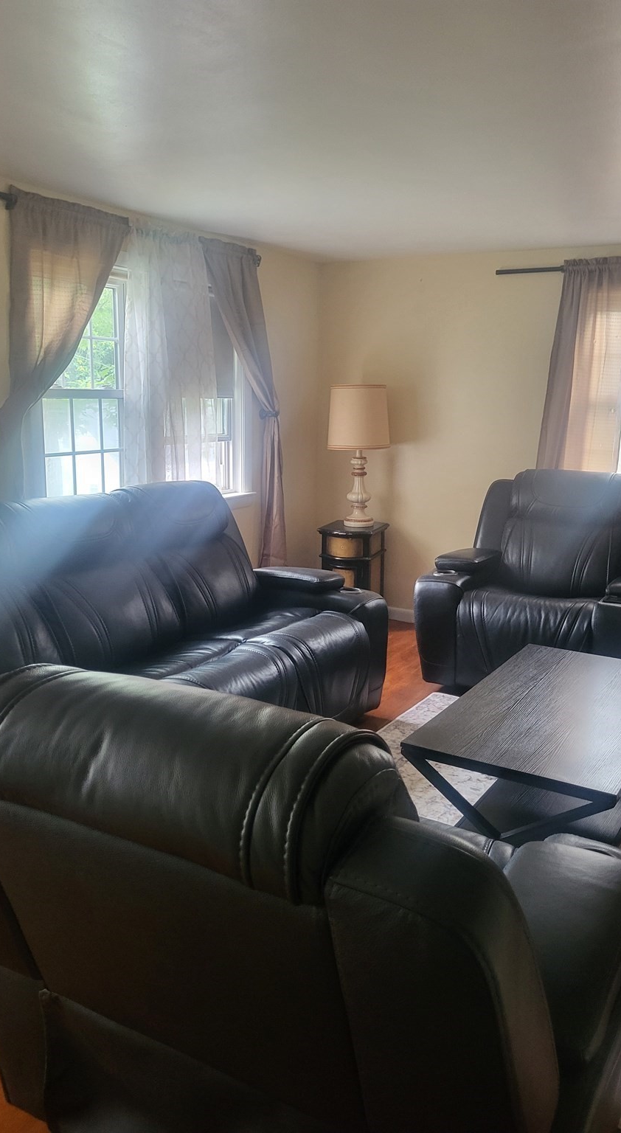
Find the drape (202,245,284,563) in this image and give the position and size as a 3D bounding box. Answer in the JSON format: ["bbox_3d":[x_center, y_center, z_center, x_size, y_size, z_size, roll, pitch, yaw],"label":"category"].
[{"bbox_3d":[-0.335,-0.832,4.739,0.130,1.780,0.880,7,14,29],"label":"drape"}]

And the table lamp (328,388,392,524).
[{"bbox_3d":[0.314,-0.689,5.306,0.396,0.870,0.396,1,12,0],"label":"table lamp"}]

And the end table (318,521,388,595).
[{"bbox_3d":[0.267,0.070,5.378,0.347,0.645,0.413,6,13,23],"label":"end table"}]

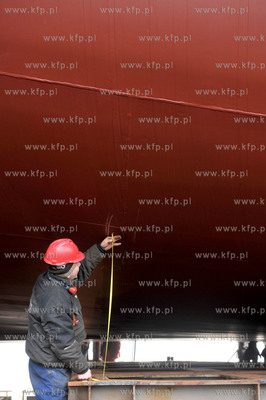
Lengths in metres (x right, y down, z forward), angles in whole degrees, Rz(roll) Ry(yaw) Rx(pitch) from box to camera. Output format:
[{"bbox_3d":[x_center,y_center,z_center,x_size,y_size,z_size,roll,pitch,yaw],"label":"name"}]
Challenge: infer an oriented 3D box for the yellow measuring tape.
[{"bbox_3d":[-0.160,0.713,5.250,0.045,1.000,0.040,2,-5,21],"label":"yellow measuring tape"}]

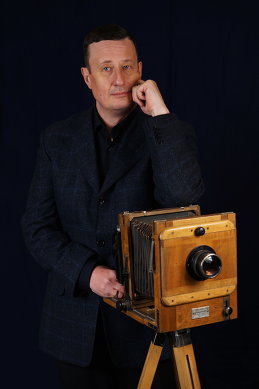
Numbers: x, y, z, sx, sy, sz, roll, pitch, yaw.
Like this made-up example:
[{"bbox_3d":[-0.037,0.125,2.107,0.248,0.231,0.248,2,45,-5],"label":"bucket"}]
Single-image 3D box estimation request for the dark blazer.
[{"bbox_3d":[-0.050,0.120,2.120,0.530,0.745,0.370,0,6,8],"label":"dark blazer"}]

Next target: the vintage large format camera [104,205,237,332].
[{"bbox_3d":[0.111,0.175,1.831,0.244,0.264,0.333,-5,7,-30],"label":"vintage large format camera"}]

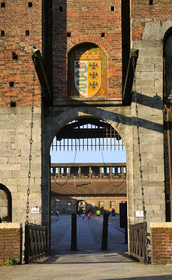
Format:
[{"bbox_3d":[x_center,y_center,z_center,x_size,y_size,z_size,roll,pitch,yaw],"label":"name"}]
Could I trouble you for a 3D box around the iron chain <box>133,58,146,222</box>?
[{"bbox_3d":[1.519,-0.162,14.700,0.090,5.245,0.090,-1,-27,0],"label":"iron chain"}]

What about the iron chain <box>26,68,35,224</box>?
[{"bbox_3d":[-1.570,0.004,14.700,0.090,5.045,0.090,-1,-28,0],"label":"iron chain"}]

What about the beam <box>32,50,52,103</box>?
[{"bbox_3d":[-1.499,-2.097,17.750,0.260,0.280,3.961,0,-17,1],"label":"beam"}]

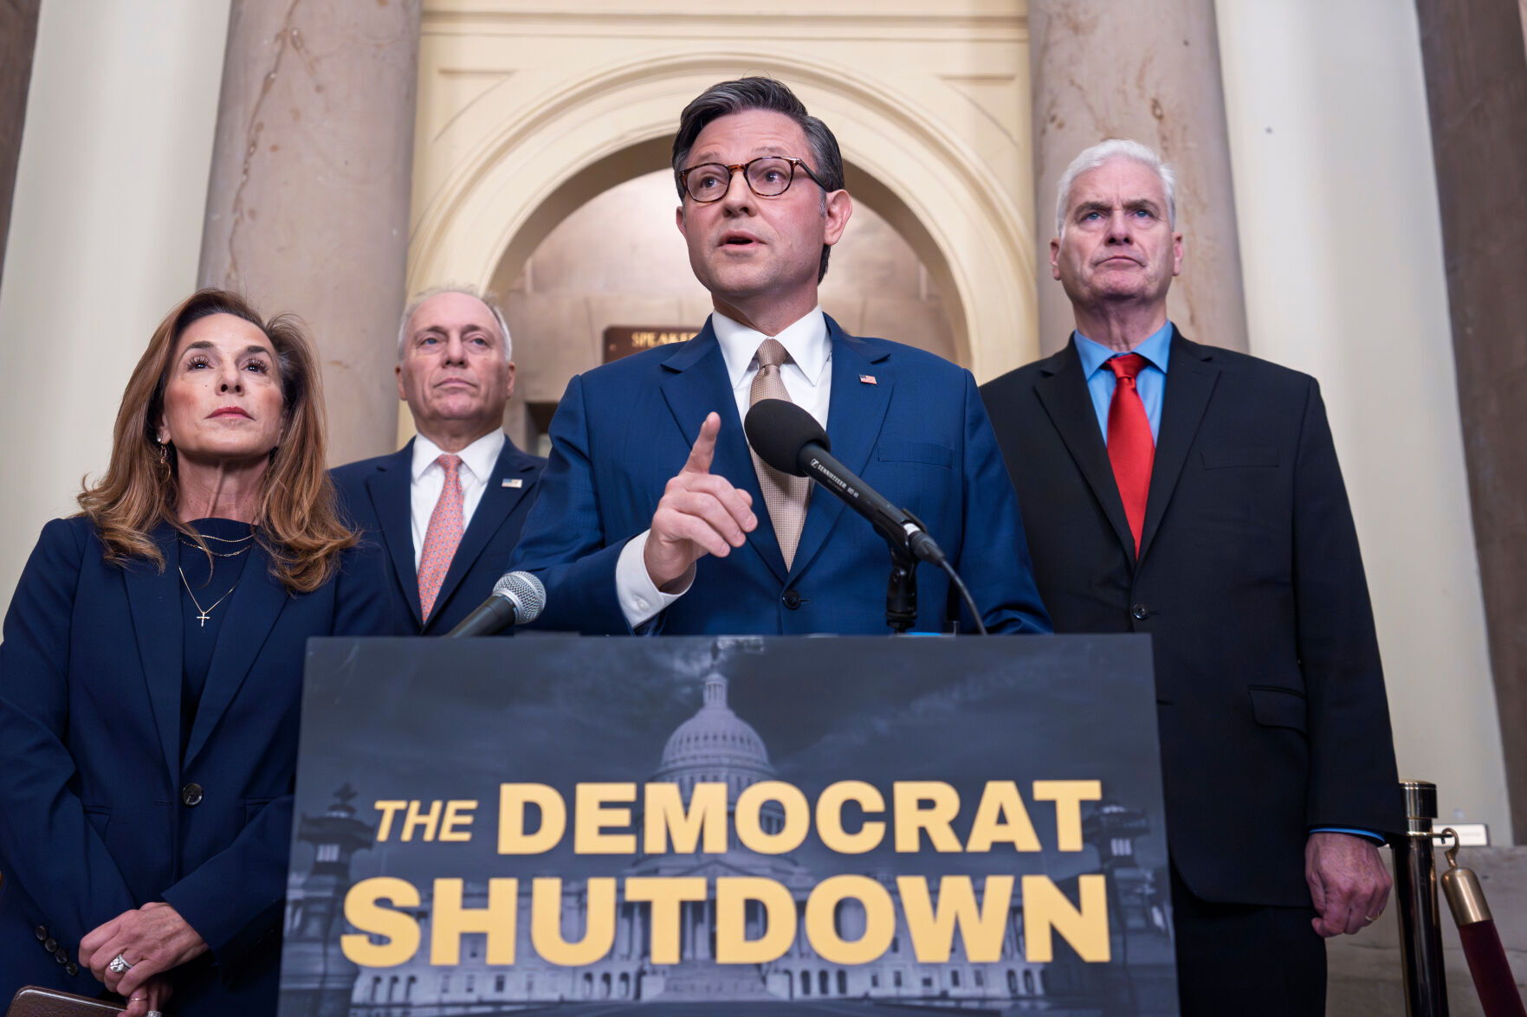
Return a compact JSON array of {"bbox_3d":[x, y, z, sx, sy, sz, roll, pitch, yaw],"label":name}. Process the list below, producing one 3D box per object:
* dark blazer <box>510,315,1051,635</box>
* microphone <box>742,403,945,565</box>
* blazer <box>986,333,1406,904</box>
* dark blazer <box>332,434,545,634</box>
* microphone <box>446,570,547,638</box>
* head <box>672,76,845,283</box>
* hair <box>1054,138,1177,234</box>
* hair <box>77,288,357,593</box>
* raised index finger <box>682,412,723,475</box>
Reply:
[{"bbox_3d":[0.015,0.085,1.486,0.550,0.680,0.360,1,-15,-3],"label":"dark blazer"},{"bbox_3d":[0.075,-0.021,1.300,0.240,0.067,0.064,35,5,31],"label":"microphone"},{"bbox_3d":[0.469,0.116,1.913,0.600,0.760,0.320,-3,-15,14],"label":"blazer"},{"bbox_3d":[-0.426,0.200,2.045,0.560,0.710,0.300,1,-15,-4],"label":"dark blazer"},{"bbox_3d":[-0.264,0.115,1.361,0.165,0.051,0.051,-40,8,-31],"label":"microphone"},{"bbox_3d":[-0.002,-0.344,1.590,0.175,0.245,0.215,-4,-5,15],"label":"head"},{"bbox_3d":[0.489,-0.435,2.060,0.170,0.175,0.200,-3,-15,13],"label":"hair"},{"bbox_3d":[-0.615,-0.085,1.741,0.305,0.390,0.260,6,-16,-21],"label":"hair"},{"bbox_3d":[-0.056,-0.060,1.380,0.021,0.078,0.023,24,28,6],"label":"raised index finger"}]

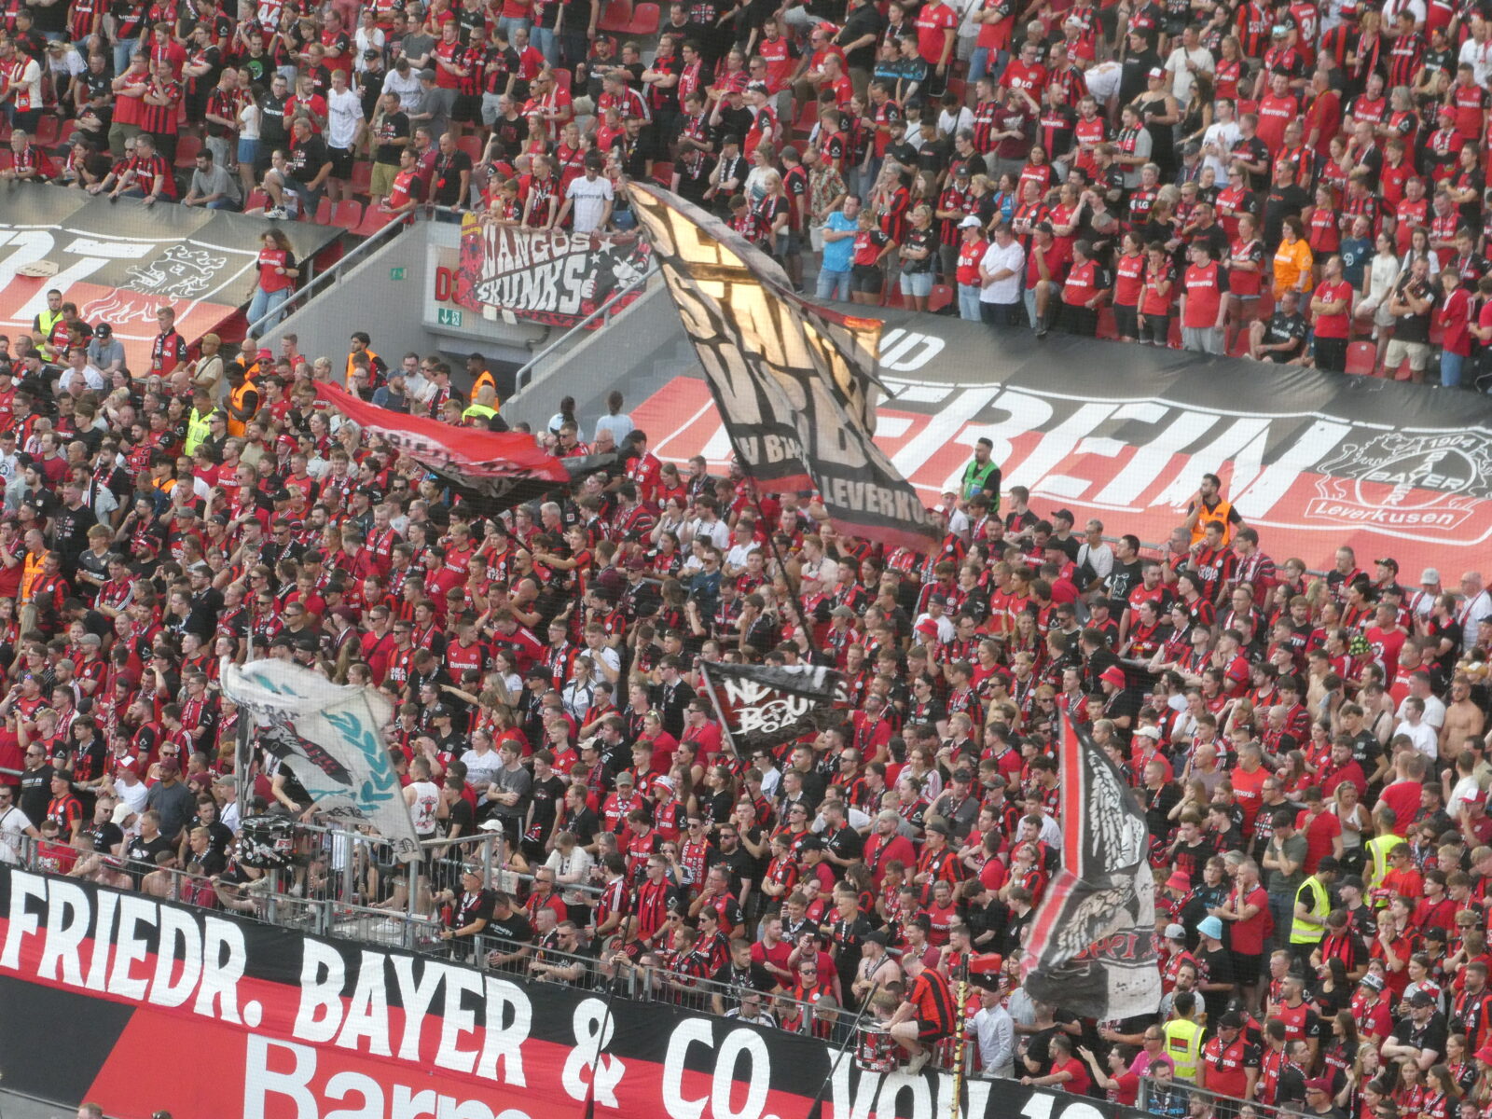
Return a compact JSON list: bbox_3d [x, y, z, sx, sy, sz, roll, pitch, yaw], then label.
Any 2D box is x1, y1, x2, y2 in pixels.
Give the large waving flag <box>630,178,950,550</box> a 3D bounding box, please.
[{"bbox_3d":[0.453,-2.171,98.500,3.550,4.250,1.100,3,10,12],"label":"large waving flag"}]

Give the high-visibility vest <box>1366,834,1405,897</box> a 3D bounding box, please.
[{"bbox_3d":[6.104,2.977,82.300,0.460,0.670,0.300,-5,12,-24],"label":"high-visibility vest"}]

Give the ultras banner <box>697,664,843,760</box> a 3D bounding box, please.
[{"bbox_3d":[0.286,1.688,96.000,1.620,1.120,0.500,3,10,12],"label":"ultras banner"}]

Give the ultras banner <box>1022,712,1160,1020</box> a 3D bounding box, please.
[{"bbox_3d":[3.628,3.200,90.500,1.450,3.250,0.900,3,10,12],"label":"ultras banner"}]

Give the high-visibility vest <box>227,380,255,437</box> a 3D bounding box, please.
[{"bbox_3d":[-5.728,-1.696,97.600,0.310,0.660,0.460,-6,13,-29],"label":"high-visibility vest"}]

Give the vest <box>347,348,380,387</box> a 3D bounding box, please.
[{"bbox_3d":[-4.389,-2.097,98.800,0.470,0.660,0.300,8,14,34],"label":"vest"}]

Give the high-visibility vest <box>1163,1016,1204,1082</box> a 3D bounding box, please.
[{"bbox_3d":[4.088,4.593,80.400,0.450,0.640,0.300,6,13,26],"label":"high-visibility vest"}]

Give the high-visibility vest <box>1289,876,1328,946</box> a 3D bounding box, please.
[{"bbox_3d":[5.349,3.333,81.900,0.310,0.640,0.440,5,12,24],"label":"high-visibility vest"}]

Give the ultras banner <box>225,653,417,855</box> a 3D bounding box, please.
[{"bbox_3d":[-4.269,2.006,86.500,1.900,1.950,0.700,4,12,20],"label":"ultras banner"}]

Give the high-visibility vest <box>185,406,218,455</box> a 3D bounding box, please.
[{"bbox_3d":[-6.907,-1.621,109.500,0.520,0.680,0.300,5,10,22],"label":"high-visibility vest"}]

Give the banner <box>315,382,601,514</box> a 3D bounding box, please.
[{"bbox_3d":[-3.431,-1.357,104.000,3.450,1.600,1.500,4,10,15],"label":"banner"}]

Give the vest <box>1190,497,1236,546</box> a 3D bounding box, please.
[{"bbox_3d":[4.835,-0.333,89.500,0.470,0.660,0.290,5,12,22],"label":"vest"}]

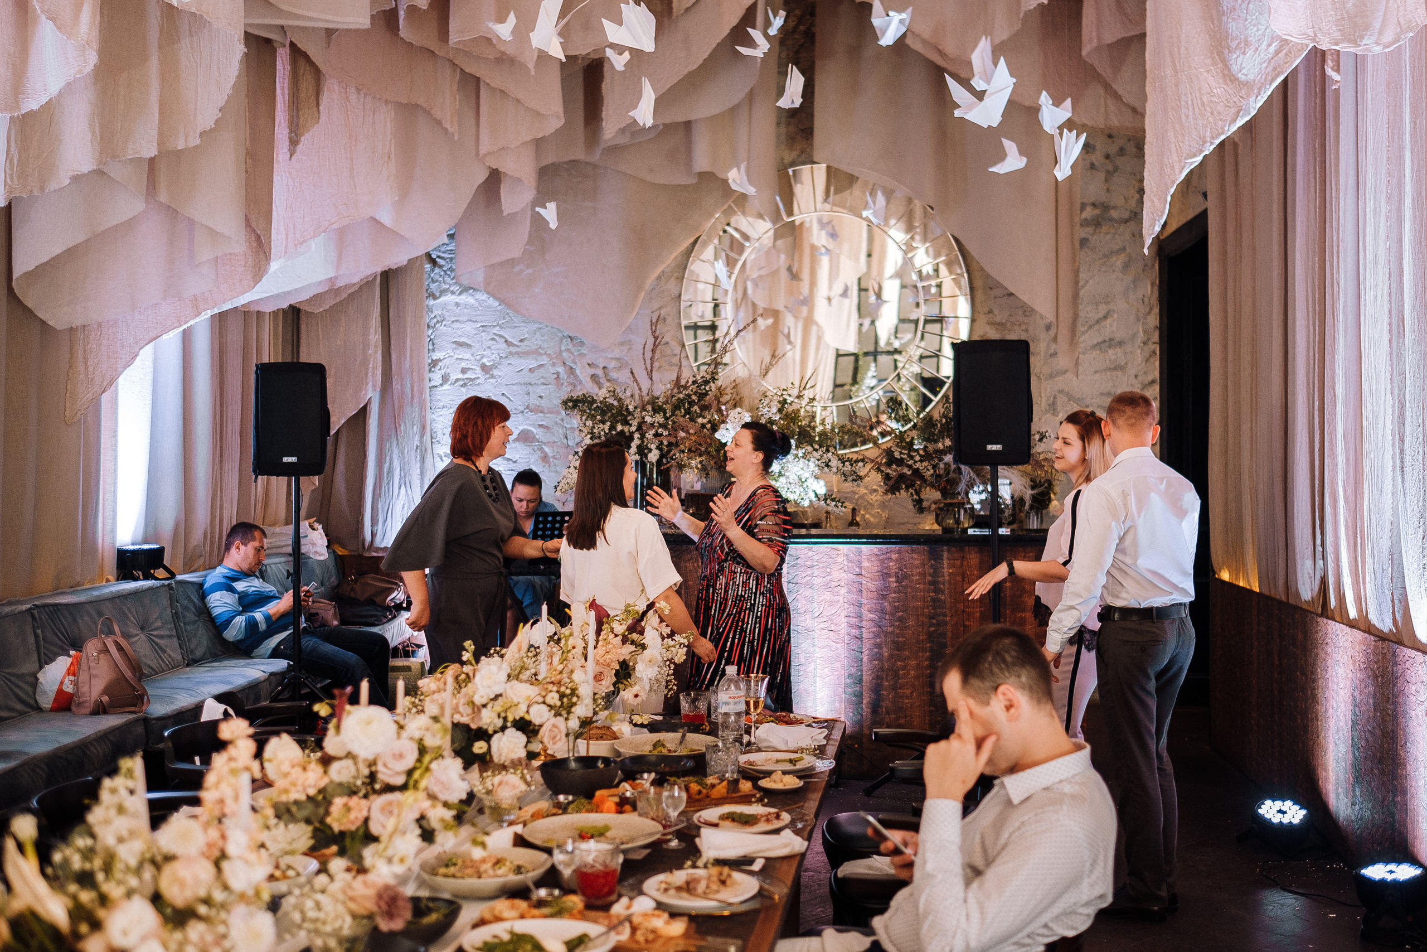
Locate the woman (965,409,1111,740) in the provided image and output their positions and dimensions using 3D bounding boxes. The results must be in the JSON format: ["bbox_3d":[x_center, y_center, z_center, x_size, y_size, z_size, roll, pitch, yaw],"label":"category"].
[{"bbox_3d":[1.219,0.606,5.168,0.570,1.710,0.450,0,2,4],"label":"woman"}]

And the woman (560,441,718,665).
[{"bbox_3d":[-0.297,0.654,5.420,0.550,1.600,0.400,1,2,25],"label":"woman"}]

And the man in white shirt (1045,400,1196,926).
[{"bbox_3d":[1.394,0.593,4.738,0.510,1.760,0.370,0,2,-10],"label":"man in white shirt"}]

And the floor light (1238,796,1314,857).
[{"bbox_3d":[2.240,1.368,5.489,0.310,0.165,0.240,1,2,35],"label":"floor light"}]

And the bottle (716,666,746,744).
[{"bbox_3d":[0.051,0.632,3.778,0.071,0.225,0.071,0,2,0],"label":"bottle"}]

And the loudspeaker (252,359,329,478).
[{"bbox_3d":[-2.069,-0.275,6.825,0.335,0.545,0.320,-1,2,-19],"label":"loudspeaker"}]

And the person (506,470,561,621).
[{"bbox_3d":[-0.941,0.675,7.271,0.530,1.420,0.720,0,2,-12],"label":"person"}]

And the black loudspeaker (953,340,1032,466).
[{"bbox_3d":[1.263,-0.325,6.244,0.340,0.545,0.320,0,2,2],"label":"black loudspeaker"}]

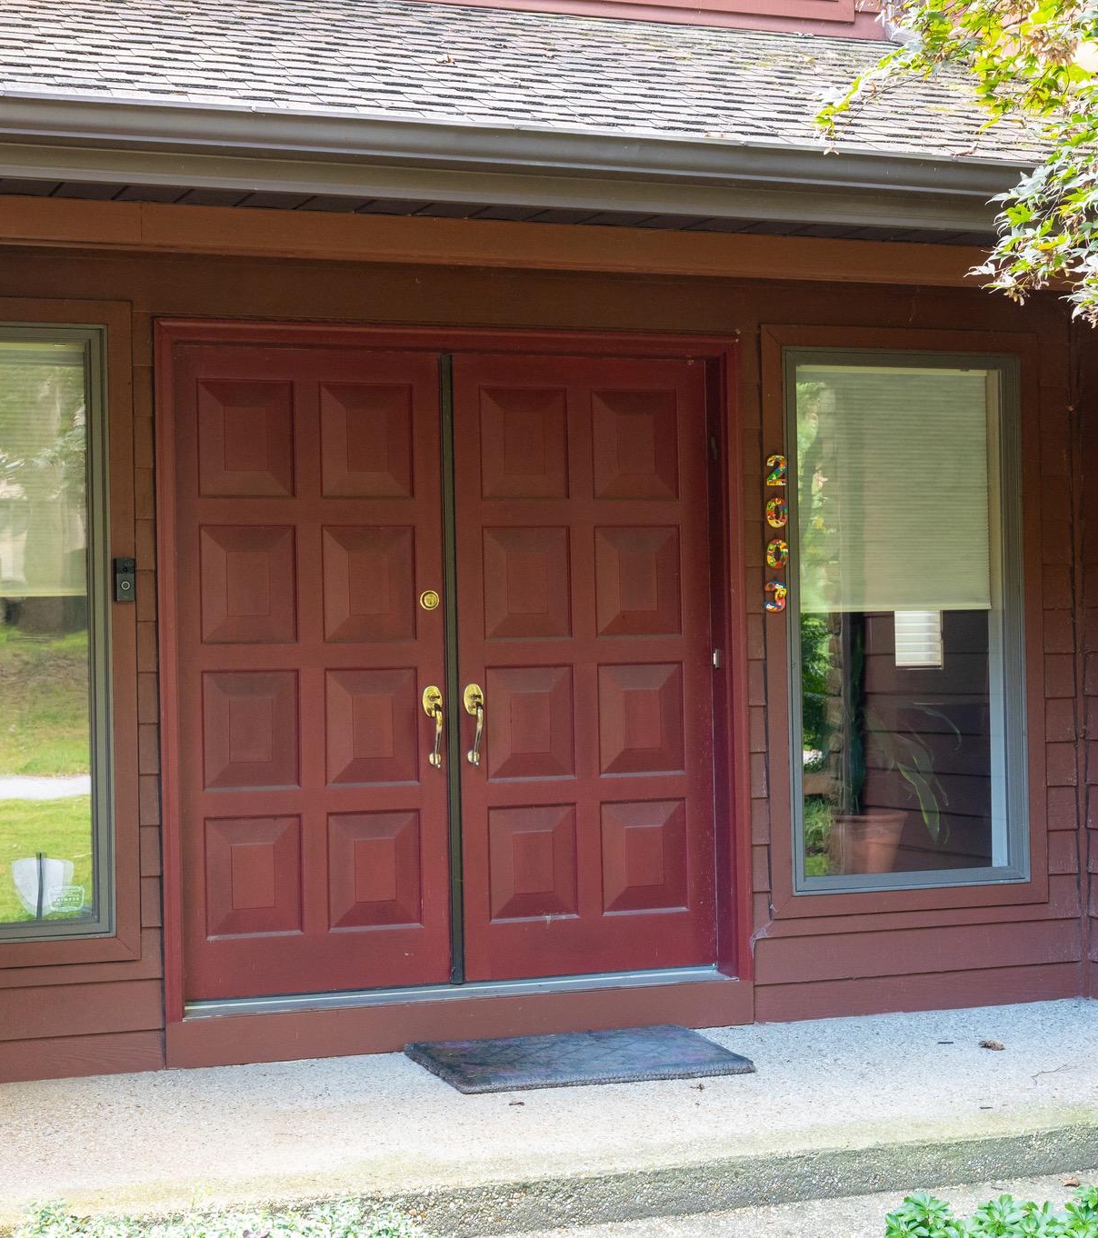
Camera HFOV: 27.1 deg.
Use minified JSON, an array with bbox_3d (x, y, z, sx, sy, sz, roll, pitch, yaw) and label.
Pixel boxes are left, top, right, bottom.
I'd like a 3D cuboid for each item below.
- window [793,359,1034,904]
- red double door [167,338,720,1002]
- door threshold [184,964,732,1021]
[{"bbox_3d":[1.195,0.004,7.634,0.895,1.800,0.090,-1,-1,-19],"label":"window"},{"bbox_3d":[-0.304,0.146,7.233,1.830,2.030,0.110,-1,-1,-19],"label":"red double door"},{"bbox_3d":[-0.261,1.171,7.156,1.810,0.045,0.170,-1,-1,-19],"label":"door threshold"}]

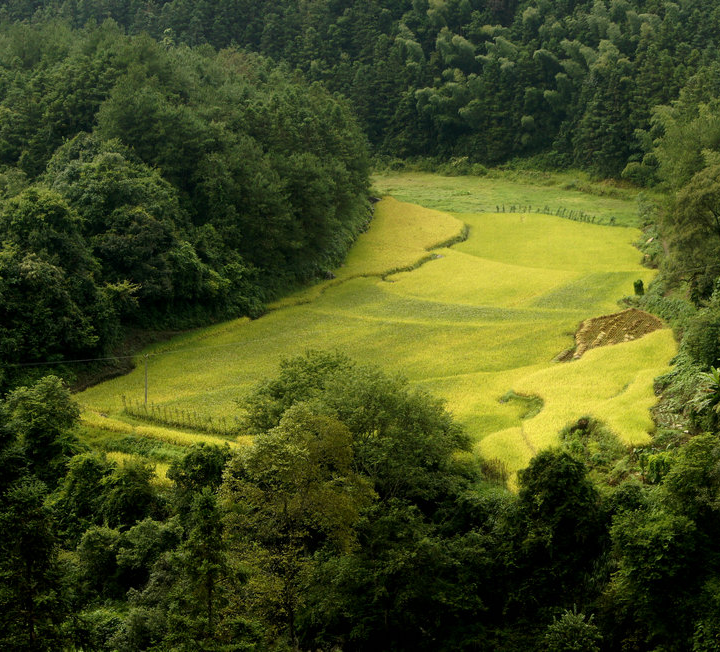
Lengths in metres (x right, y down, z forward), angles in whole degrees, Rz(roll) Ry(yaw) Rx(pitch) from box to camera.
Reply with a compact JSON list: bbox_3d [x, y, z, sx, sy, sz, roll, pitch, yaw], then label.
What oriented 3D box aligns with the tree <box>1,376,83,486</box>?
[{"bbox_3d":[-32.026,10.440,225.000,8.000,10.700,8.000,0,14,0],"label":"tree"}]

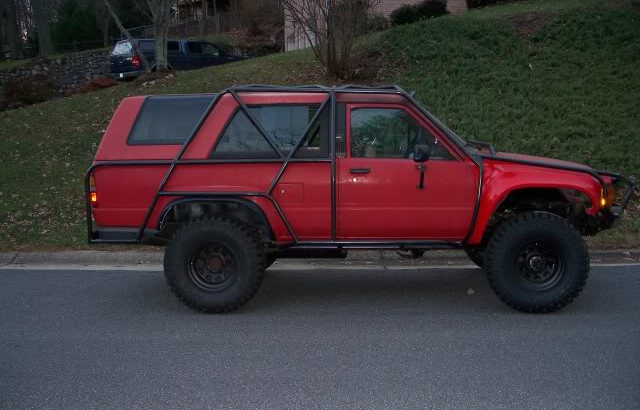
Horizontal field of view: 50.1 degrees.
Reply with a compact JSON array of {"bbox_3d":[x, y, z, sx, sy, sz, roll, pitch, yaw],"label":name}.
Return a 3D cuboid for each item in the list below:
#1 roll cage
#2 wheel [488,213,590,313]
[{"bbox_3d":[0.375,-0.395,6.334,4.530,1.360,1.740,-1,6,4],"label":"roll cage"},{"bbox_3d":[1.766,0.466,5.585,0.815,0.815,0.290,-1,6,4],"label":"wheel"}]

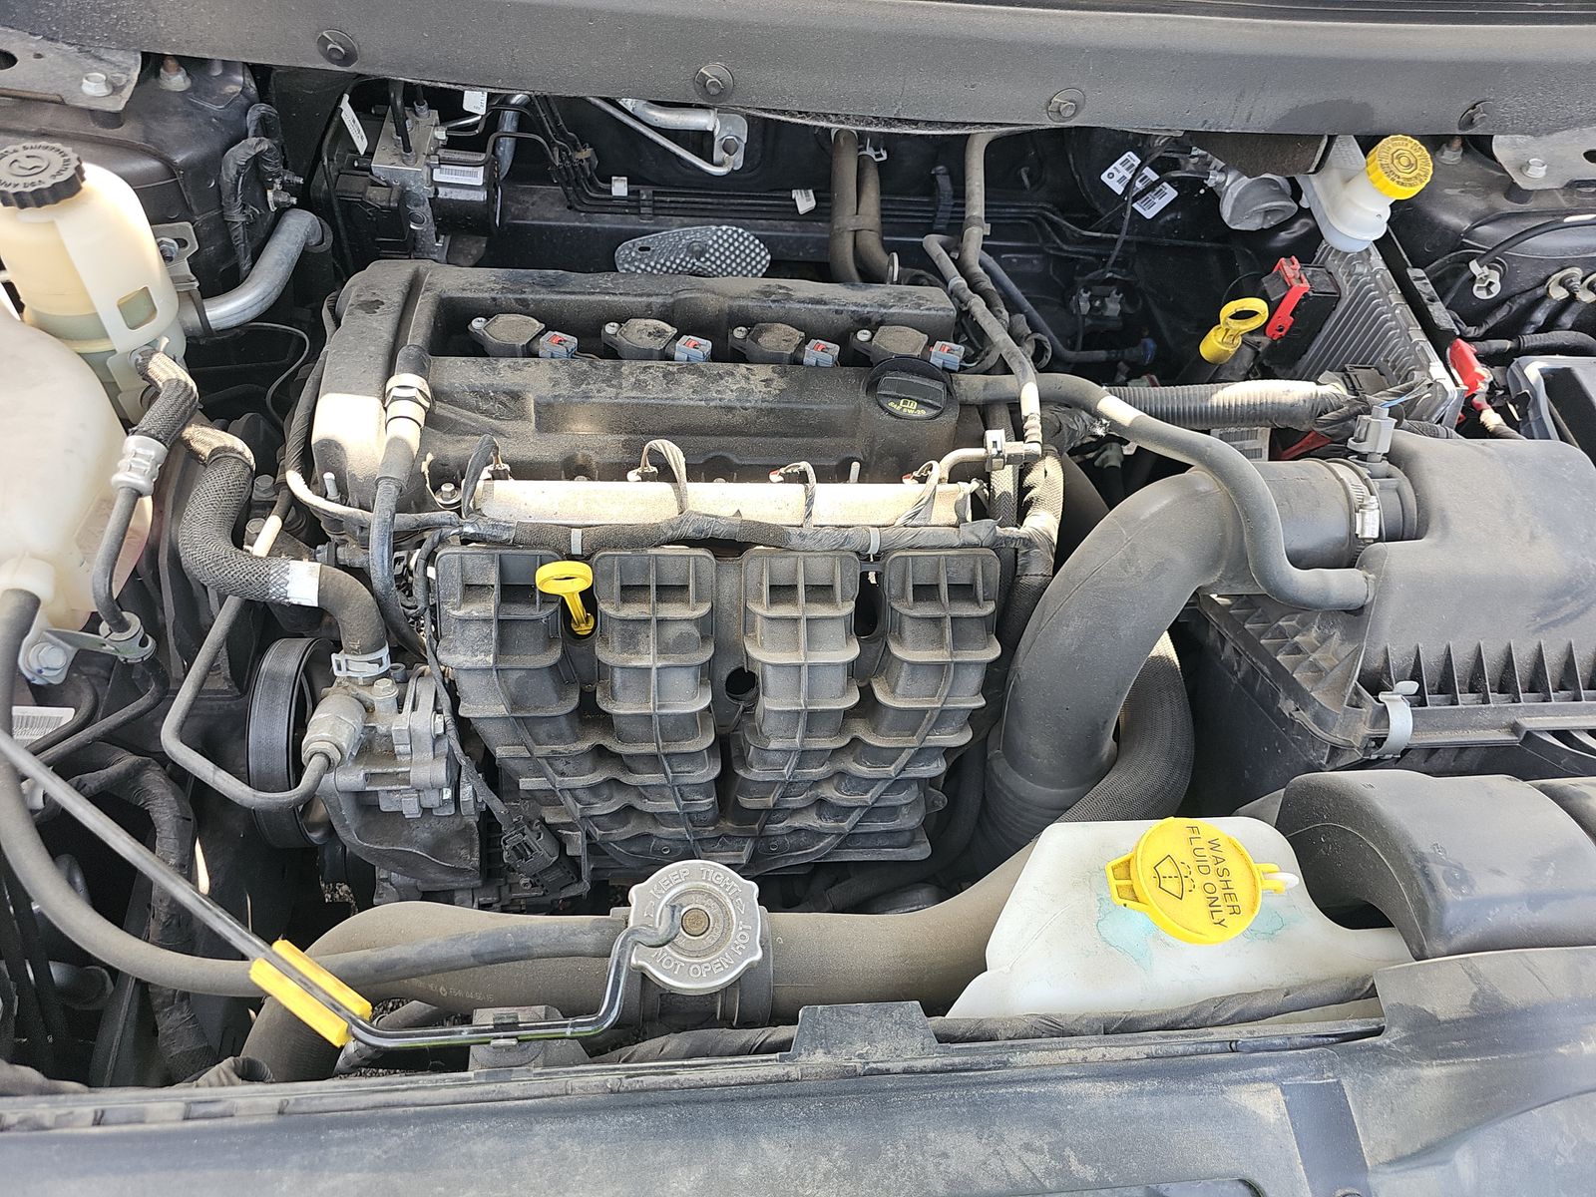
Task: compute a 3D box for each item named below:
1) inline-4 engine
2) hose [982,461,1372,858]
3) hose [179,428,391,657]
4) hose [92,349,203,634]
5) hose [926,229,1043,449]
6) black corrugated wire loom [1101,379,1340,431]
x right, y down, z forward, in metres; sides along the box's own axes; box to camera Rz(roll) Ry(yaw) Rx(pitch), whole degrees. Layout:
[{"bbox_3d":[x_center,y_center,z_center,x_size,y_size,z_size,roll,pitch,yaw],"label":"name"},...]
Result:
[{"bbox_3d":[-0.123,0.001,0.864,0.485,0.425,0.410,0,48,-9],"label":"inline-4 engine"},{"bbox_3d":[0.257,0.057,0.735,0.265,0.270,0.225,0,48,-9],"label":"hose"},{"bbox_3d":[-0.341,-0.043,0.689,0.147,0.079,0.174,0,48,-9],"label":"hose"},{"bbox_3d":[-0.427,-0.074,0.701,0.054,0.108,0.174,0,48,-9],"label":"hose"},{"bbox_3d":[0.139,-0.200,0.807,0.054,0.047,0.221,0,48,-9],"label":"hose"},{"bbox_3d":[0.302,-0.141,0.770,0.175,0.034,0.034,1,51,10],"label":"black corrugated wire loom"}]

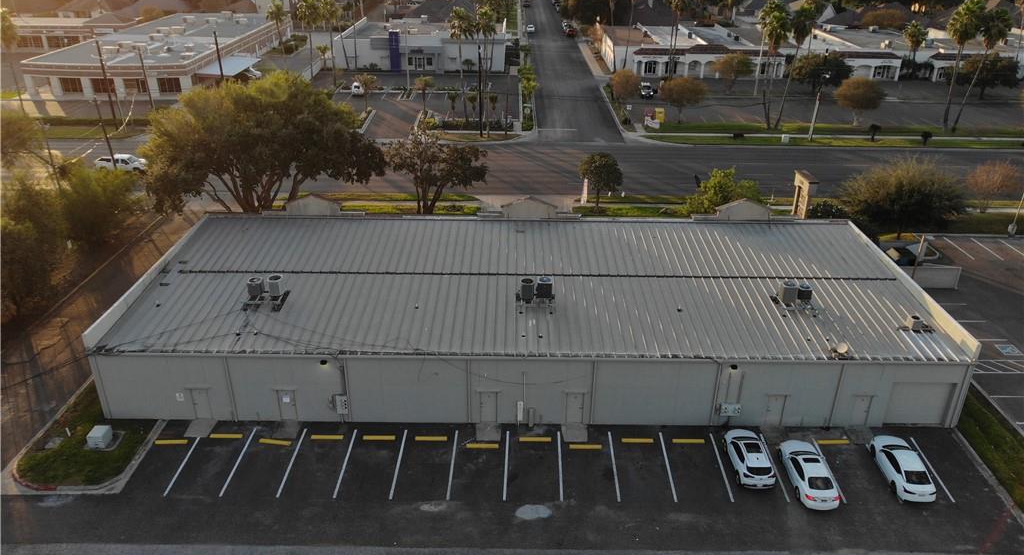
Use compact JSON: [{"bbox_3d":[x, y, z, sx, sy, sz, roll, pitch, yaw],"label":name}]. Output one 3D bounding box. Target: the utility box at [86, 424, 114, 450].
[{"bbox_3d":[-22.722,8.858,39.184,0.900,0.870,0.900,1,27,0],"label":"utility box"}]

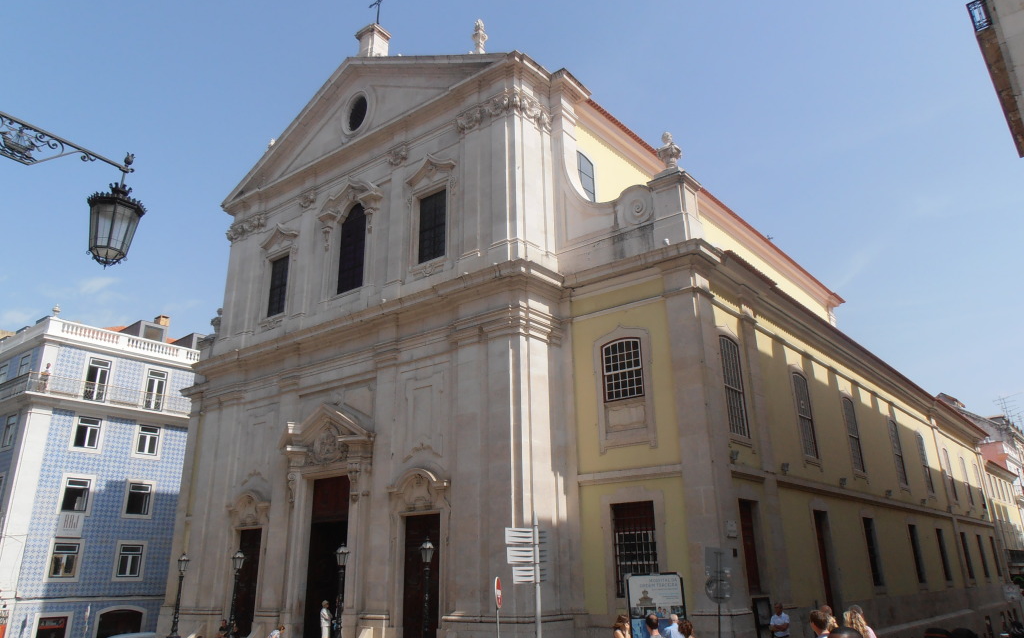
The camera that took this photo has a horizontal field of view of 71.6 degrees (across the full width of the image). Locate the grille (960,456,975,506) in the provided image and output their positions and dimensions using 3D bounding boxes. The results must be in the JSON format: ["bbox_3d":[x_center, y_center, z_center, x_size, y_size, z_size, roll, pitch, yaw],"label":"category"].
[{"bbox_3d":[31.987,11.415,49.962,0.120,3.300,1.400,-17,-25,38],"label":"grille"}]

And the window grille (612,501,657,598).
[{"bbox_3d":[3.909,7.307,22.535,1.480,2.860,0.120,-15,-24,34],"label":"window grille"}]

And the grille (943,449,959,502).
[{"bbox_3d":[29.224,10.349,47.398,0.120,3.436,1.400,-17,-26,38],"label":"grille"}]

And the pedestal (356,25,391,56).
[{"bbox_3d":[-6.966,-13.179,35.314,1.370,2.150,1.120,-15,-24,34],"label":"pedestal"}]

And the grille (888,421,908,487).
[{"bbox_3d":[20.902,7.210,38.474,0.120,3.419,1.450,-17,-26,38],"label":"grille"}]

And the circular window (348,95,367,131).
[{"bbox_3d":[-7.602,-10.087,34.935,1.780,1.780,0.250,-15,-24,34],"label":"circular window"}]

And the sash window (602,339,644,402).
[{"bbox_3d":[3.609,1.644,23.172,1.480,2.040,0.150,-15,-24,34],"label":"sash window"}]

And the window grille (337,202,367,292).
[{"bbox_3d":[-7.218,-3.274,32.295,1.790,4.410,0.150,-15,-24,34],"label":"window grille"}]

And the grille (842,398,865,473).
[{"bbox_3d":[15.433,5.266,32.125,0.120,3.300,1.350,-17,-25,38],"label":"grille"}]

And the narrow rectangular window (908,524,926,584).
[{"bbox_3d":[20.611,11.976,36.106,0.120,2.750,1.450,-17,-26,38],"label":"narrow rectangular window"}]

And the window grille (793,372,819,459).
[{"bbox_3d":[11.864,3.869,28.757,0.120,3.437,1.533,-17,-26,38],"label":"window grille"}]

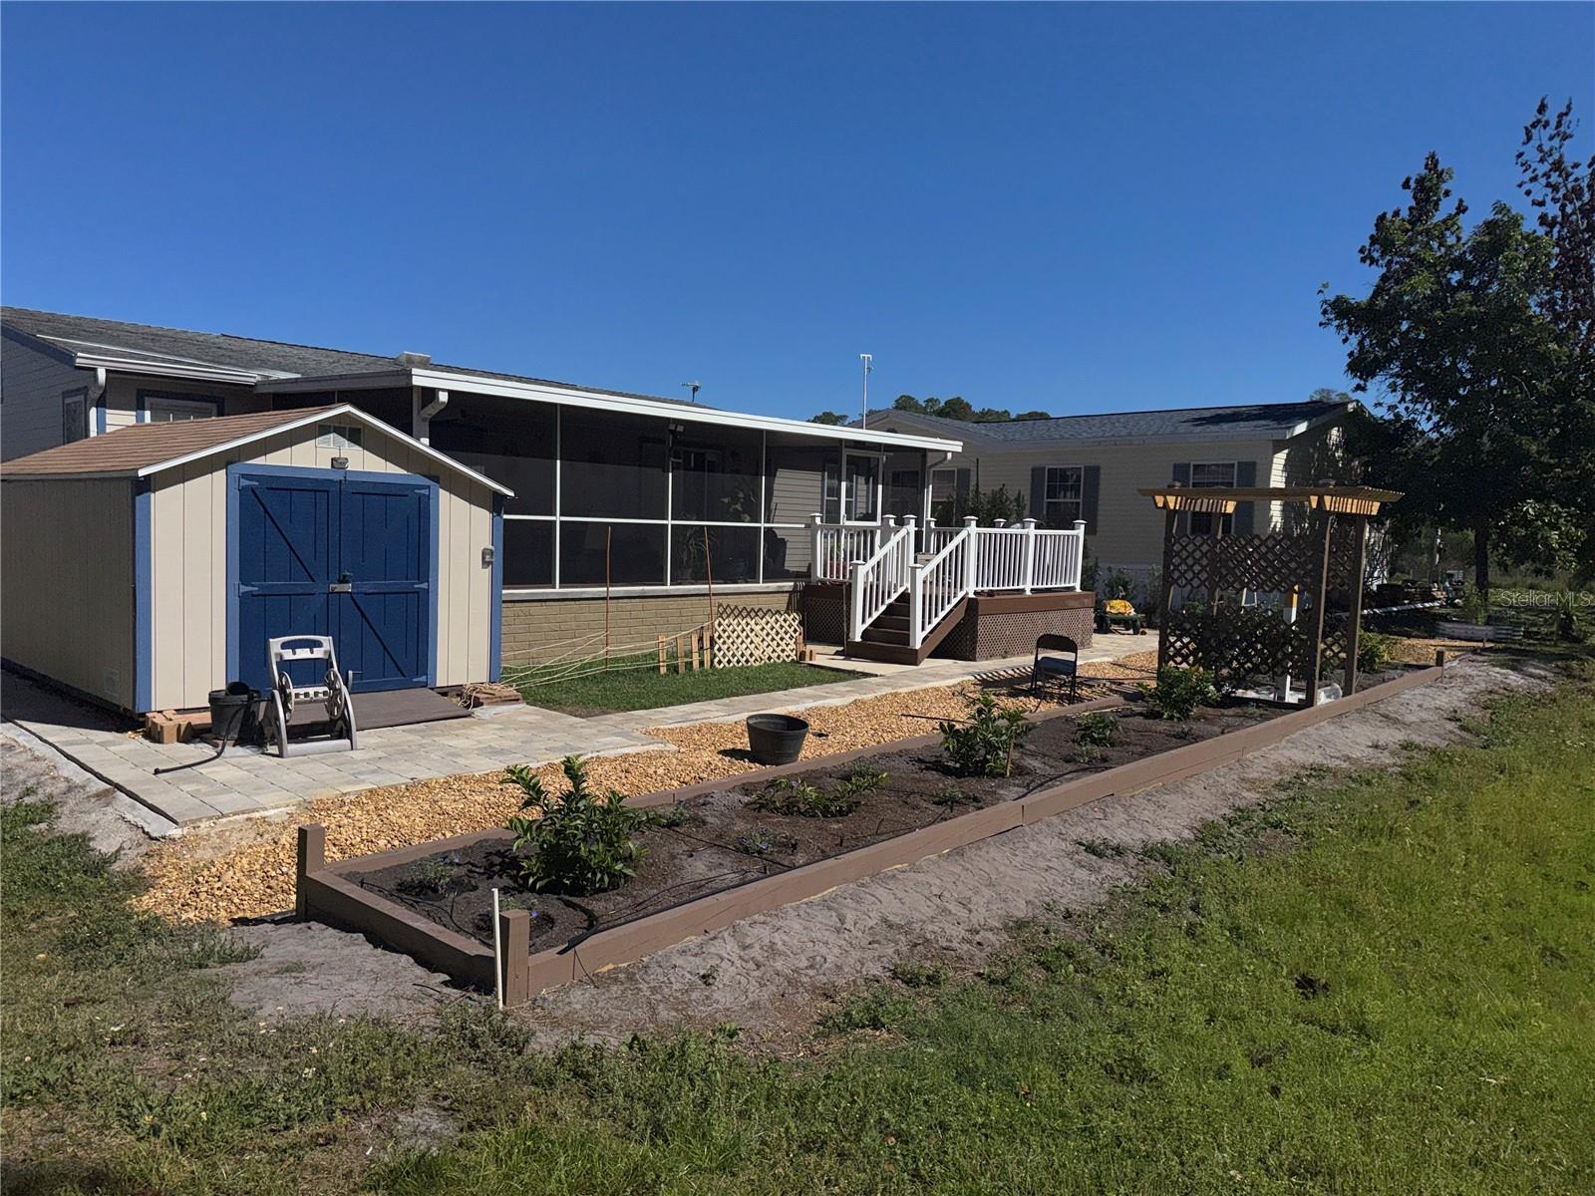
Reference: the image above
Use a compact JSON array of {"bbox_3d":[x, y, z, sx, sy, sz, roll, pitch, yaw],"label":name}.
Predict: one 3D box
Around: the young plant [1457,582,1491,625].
[{"bbox_3d":[13.277,0.110,21.700,0.650,0.830,0.650,5,5,37],"label":"young plant"}]

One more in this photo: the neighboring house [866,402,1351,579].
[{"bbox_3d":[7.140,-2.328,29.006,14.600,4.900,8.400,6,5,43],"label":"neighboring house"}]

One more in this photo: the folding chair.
[{"bbox_3d":[2.804,0.781,12.050,0.470,0.760,0.480,4,4,21],"label":"folding chair"}]

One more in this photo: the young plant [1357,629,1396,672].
[{"bbox_3d":[7.592,0.699,14.600,0.620,0.580,0.620,5,5,37],"label":"young plant"}]

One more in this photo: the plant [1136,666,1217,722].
[{"bbox_3d":[3.591,0.907,10.450,0.730,0.500,0.680,5,5,37],"label":"plant"}]

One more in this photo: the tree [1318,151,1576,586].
[{"bbox_3d":[16.779,-5.668,28.500,6.300,12.000,6.300,5,5,37],"label":"tree"}]

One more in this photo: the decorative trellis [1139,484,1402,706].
[{"bbox_3d":[5.196,-0.089,12.289,2.330,2.300,2.250,6,5,43],"label":"decorative trellis"}]

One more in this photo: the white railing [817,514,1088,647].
[{"bbox_3d":[1.852,-0.378,16.521,3.100,1.720,4.300,6,5,43],"label":"white railing"}]

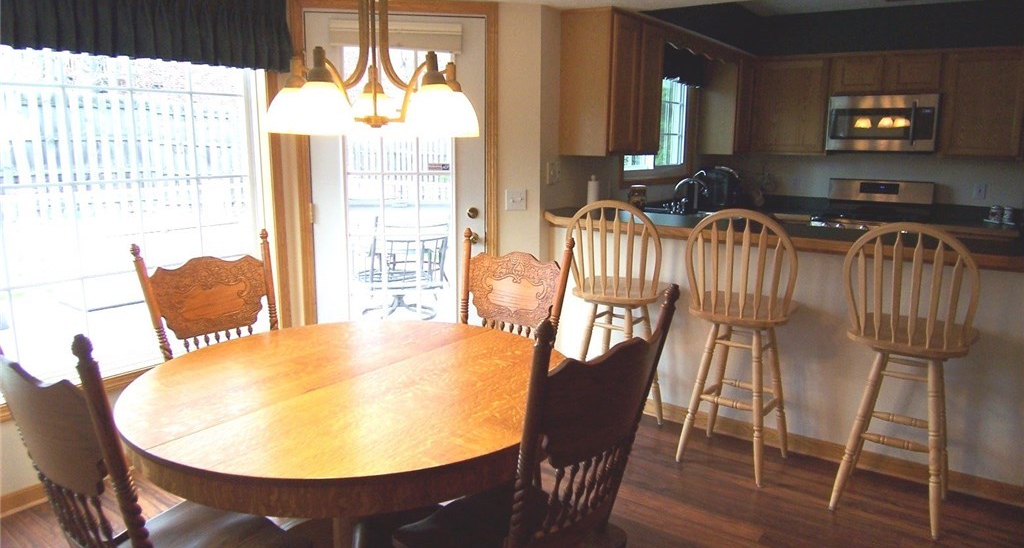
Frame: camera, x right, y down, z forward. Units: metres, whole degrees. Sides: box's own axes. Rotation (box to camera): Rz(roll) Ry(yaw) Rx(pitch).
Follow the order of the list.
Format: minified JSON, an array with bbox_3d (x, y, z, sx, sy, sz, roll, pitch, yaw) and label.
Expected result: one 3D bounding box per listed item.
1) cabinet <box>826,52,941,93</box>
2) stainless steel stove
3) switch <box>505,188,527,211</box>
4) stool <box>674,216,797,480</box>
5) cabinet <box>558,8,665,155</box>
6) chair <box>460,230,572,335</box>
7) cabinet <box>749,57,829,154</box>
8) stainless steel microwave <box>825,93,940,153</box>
[{"bbox_3d":[2.845,-1.508,5.143,0.765,0.300,0.320,8,13,35],"label":"cabinet"},{"bbox_3d":[2.743,-0.108,5.229,0.760,1.165,0.680,8,13,35],"label":"stainless steel stove"},{"bbox_3d":[0.023,-0.394,3.639,0.115,0.115,0.012,-2,11,-12],"label":"switch"},{"bbox_3d":[0.970,0.295,2.929,0.460,1.175,0.510,6,12,26],"label":"stool"},{"bbox_3d":[0.586,-1.075,3.924,0.315,0.765,0.660,8,13,35],"label":"cabinet"},{"bbox_3d":[-0.114,0.444,2.323,0.470,1.100,0.540,8,13,34],"label":"chair"},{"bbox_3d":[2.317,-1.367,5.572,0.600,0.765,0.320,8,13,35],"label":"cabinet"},{"bbox_3d":[2.836,-1.135,5.175,0.757,0.415,0.400,8,13,35],"label":"stainless steel microwave"}]

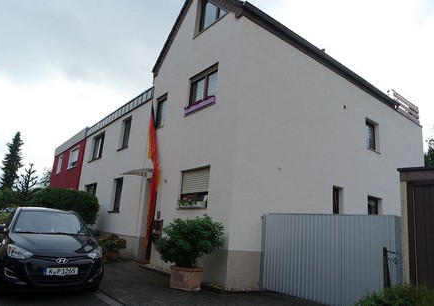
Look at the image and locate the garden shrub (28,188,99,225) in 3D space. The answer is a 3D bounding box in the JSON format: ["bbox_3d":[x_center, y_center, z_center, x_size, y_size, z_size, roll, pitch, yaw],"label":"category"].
[{"bbox_3d":[-6.733,2.777,13.402,3.000,2.430,2.900,14,-16,-36],"label":"garden shrub"}]

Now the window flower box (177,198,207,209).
[{"bbox_3d":[-0.612,1.379,8.373,0.200,0.270,1.360,14,-16,-36],"label":"window flower box"}]

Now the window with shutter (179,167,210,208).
[{"bbox_3d":[-0.602,0.986,8.496,0.200,1.090,1.470,14,-16,-36],"label":"window with shutter"}]

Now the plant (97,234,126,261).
[{"bbox_3d":[-3.408,3.072,10.043,0.900,0.860,0.930,14,-16,-36],"label":"plant"}]

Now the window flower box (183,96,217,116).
[{"bbox_3d":[-0.437,-1.369,9.027,0.200,0.250,1.540,14,-16,-36],"label":"window flower box"}]

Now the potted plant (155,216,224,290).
[{"bbox_3d":[-0.551,2.130,6.685,1.380,1.570,1.450,14,-16,-36],"label":"potted plant"}]

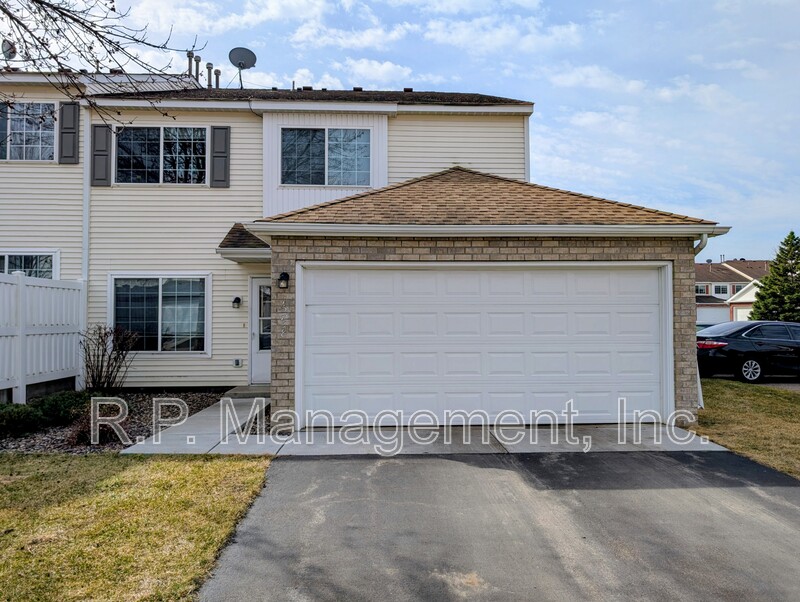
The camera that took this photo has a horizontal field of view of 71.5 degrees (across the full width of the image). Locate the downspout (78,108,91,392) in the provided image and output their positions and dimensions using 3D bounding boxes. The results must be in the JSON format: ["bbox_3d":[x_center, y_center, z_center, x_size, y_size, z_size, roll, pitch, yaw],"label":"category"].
[{"bbox_3d":[-5.922,-1.028,10.486,0.125,5.410,0.085,0,-2,-2],"label":"downspout"}]

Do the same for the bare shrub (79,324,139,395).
[{"bbox_3d":[-5.226,1.030,10.036,1.000,1.264,0.850,0,-2,-2],"label":"bare shrub"}]

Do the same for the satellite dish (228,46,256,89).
[{"bbox_3d":[-4.600,-6.797,16.265,0.800,1.220,0.600,0,-2,8],"label":"satellite dish"}]

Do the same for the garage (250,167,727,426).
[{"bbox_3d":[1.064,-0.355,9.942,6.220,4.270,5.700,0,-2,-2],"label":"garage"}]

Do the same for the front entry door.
[{"bbox_3d":[-2.377,0.568,10.615,0.910,2.038,0.070,0,-2,-2],"label":"front entry door"}]

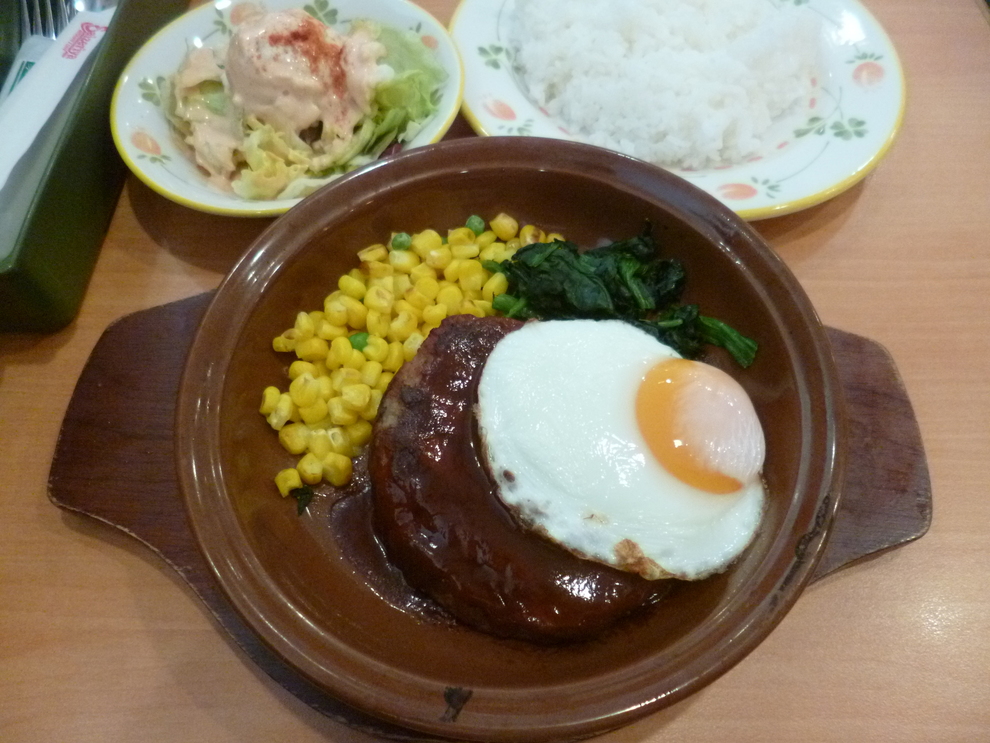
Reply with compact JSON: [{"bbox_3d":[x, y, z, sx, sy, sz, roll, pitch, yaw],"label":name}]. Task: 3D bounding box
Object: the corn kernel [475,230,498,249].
[{"bbox_3d":[-0.003,-0.051,0.265,0.009,0.007,0.006,-35,69,-18],"label":"corn kernel"}]

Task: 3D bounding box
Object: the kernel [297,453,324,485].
[{"bbox_3d":[-0.064,0.034,0.238,0.008,0.008,0.010,-12,73,-11],"label":"kernel"}]

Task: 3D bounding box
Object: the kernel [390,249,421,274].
[{"bbox_3d":[-0.035,-0.043,0.266,0.011,0.008,0.008,16,65,6],"label":"kernel"}]

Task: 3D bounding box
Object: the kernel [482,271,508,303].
[{"bbox_3d":[0.000,-0.032,0.264,0.007,0.007,0.012,31,81,6],"label":"kernel"}]

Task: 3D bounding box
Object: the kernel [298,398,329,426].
[{"bbox_3d":[-0.063,0.014,0.240,0.009,0.007,0.008,0,64,-1],"label":"kernel"}]

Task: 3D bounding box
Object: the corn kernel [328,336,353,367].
[{"bbox_3d":[-0.053,-0.007,0.236,0.007,0.007,0.010,-16,65,-10],"label":"corn kernel"}]

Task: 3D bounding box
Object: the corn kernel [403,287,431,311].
[{"bbox_3d":[-0.028,-0.027,0.258,0.012,0.007,0.009,29,66,14],"label":"corn kernel"}]

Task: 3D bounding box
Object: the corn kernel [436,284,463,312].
[{"bbox_3d":[-0.017,-0.027,0.261,0.009,0.008,0.011,-15,79,-5],"label":"corn kernel"}]

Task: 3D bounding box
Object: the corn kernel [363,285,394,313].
[{"bbox_3d":[-0.043,-0.027,0.255,0.011,0.007,0.010,15,63,8],"label":"corn kernel"}]

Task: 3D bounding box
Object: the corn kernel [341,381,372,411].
[{"bbox_3d":[-0.051,0.009,0.252,0.010,0.007,0.009,10,62,6],"label":"corn kernel"}]

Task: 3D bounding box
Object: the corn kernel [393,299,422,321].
[{"bbox_3d":[-0.035,-0.025,0.276,0.012,0.008,0.008,32,66,17],"label":"corn kernel"}]

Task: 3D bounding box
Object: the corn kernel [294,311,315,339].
[{"bbox_3d":[-0.067,-0.017,0.243,0.007,0.008,0.010,-13,64,-8],"label":"corn kernel"}]

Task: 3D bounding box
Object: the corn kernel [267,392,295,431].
[{"bbox_3d":[-0.076,0.014,0.242,0.005,0.008,0.011,12,64,5],"label":"corn kernel"}]

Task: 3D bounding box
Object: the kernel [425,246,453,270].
[{"bbox_3d":[-0.023,-0.046,0.279,0.011,0.008,0.009,-17,62,-9],"label":"kernel"}]

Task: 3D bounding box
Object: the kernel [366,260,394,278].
[{"bbox_3d":[-0.045,-0.040,0.266,0.011,0.007,0.006,10,64,4],"label":"kernel"}]

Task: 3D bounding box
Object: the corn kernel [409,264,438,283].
[{"bbox_3d":[-0.027,-0.038,0.265,0.010,0.007,0.008,10,64,4],"label":"corn kernel"}]

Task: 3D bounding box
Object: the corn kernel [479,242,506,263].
[{"bbox_3d":[-0.001,-0.045,0.261,0.011,0.007,0.008,-22,66,-13],"label":"corn kernel"}]

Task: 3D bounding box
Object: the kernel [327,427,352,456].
[{"bbox_3d":[-0.057,0.026,0.251,0.009,0.007,0.011,-29,65,-15],"label":"kernel"}]

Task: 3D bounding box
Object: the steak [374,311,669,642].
[{"bbox_3d":[0.012,0.031,0.246,0.108,0.023,0.122,-27,64,-14],"label":"steak"}]

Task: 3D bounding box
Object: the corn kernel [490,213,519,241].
[{"bbox_3d":[0.004,-0.055,0.261,0.011,0.008,0.010,38,68,16],"label":"corn kernel"}]

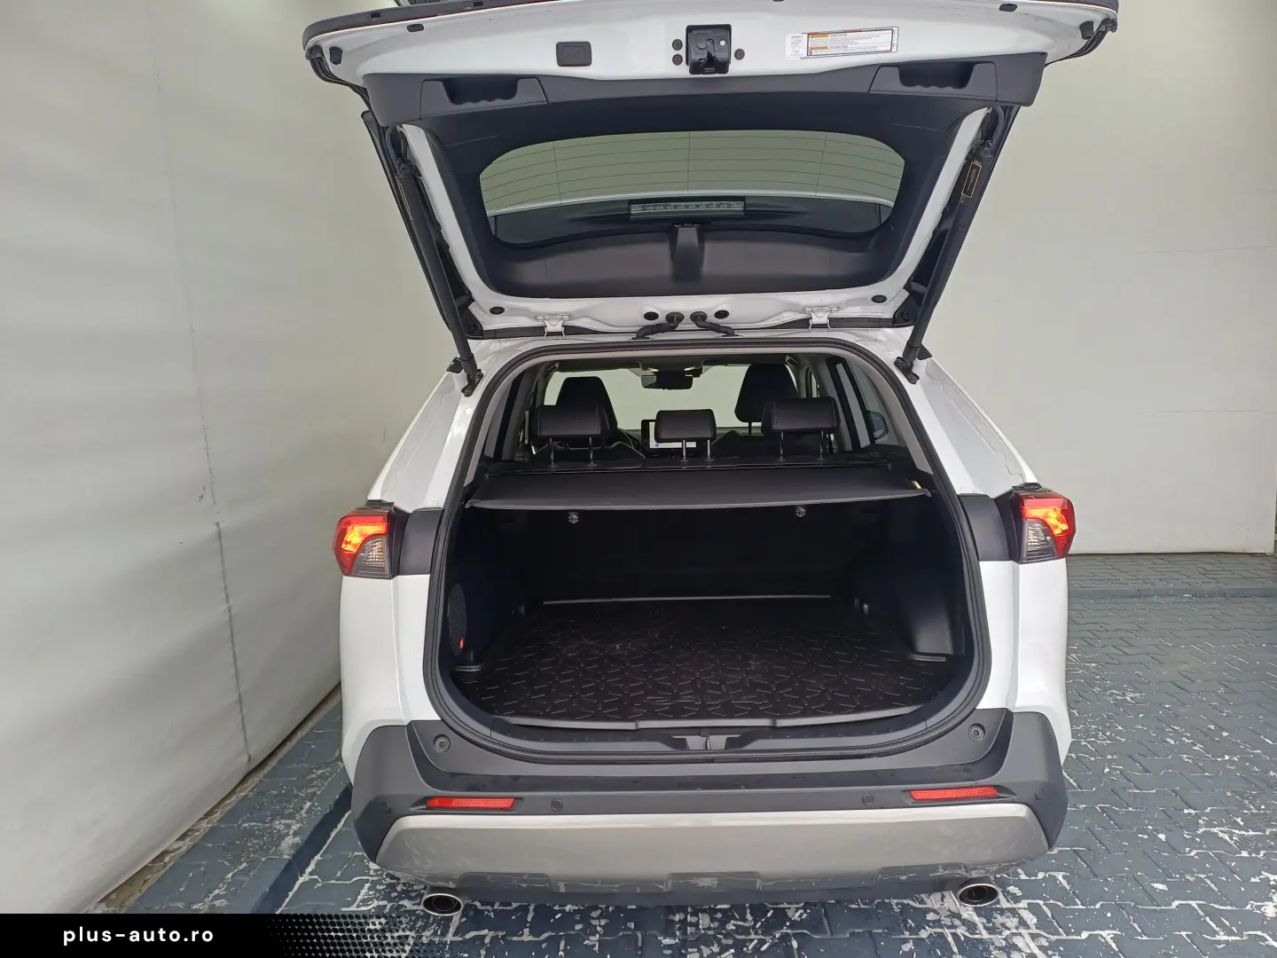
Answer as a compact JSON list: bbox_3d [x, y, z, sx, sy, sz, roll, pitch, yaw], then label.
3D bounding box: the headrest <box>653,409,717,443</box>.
[{"bbox_3d":[0.142,-0.162,2.799,0.184,0.108,0.100,-1,6,0],"label":"headrest"}]

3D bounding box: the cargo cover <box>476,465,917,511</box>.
[{"bbox_3d":[0.139,0.017,2.326,1.080,0.055,0.690,-1,6,0],"label":"cargo cover"}]

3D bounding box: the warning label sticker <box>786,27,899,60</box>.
[{"bbox_3d":[0.287,-0.613,1.297,0.155,0.040,0.004,-3,41,2],"label":"warning label sticker"}]

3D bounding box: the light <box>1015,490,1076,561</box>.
[{"bbox_3d":[0.872,0.095,1.988,0.178,0.148,0.185,-1,6,0],"label":"light"}]

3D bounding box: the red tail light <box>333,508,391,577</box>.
[{"bbox_3d":[-0.592,0.130,2.002,0.178,0.148,0.185,-1,6,0],"label":"red tail light"}]

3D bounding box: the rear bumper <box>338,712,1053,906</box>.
[{"bbox_3d":[0.155,0.701,2.090,1.750,0.440,0.430,-1,6,1],"label":"rear bumper"}]

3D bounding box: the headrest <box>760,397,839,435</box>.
[{"bbox_3d":[0.516,-0.200,2.937,0.230,0.120,0.120,-1,6,1],"label":"headrest"}]

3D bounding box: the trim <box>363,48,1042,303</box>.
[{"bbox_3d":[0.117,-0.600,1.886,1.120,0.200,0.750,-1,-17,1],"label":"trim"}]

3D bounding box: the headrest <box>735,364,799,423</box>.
[{"bbox_3d":[0.532,-0.356,3.825,0.255,0.245,0.140,-1,6,1],"label":"headrest"}]

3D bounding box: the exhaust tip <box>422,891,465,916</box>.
[{"bbox_3d":[-0.412,0.894,1.992,0.088,0.063,0.110,-1,6,1],"label":"exhaust tip"}]

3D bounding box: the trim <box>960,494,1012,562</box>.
[{"bbox_3d":[0.742,0.103,1.980,0.095,0.146,0.060,-1,6,0],"label":"trim"}]

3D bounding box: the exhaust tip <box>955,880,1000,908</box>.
[{"bbox_3d":[0.709,0.867,1.968,0.088,0.063,0.110,-1,6,1],"label":"exhaust tip"}]

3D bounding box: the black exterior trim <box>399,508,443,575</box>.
[{"bbox_3d":[-0.469,0.133,1.991,0.095,0.146,0.060,-1,6,0],"label":"black exterior trim"}]

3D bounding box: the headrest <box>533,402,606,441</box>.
[{"bbox_3d":[-0.206,-0.176,2.789,0.217,0.120,0.105,-1,6,0],"label":"headrest"}]

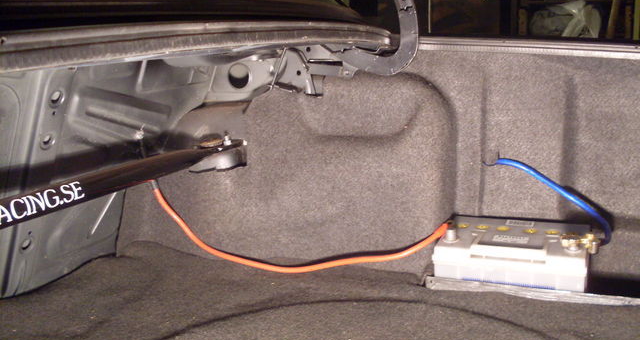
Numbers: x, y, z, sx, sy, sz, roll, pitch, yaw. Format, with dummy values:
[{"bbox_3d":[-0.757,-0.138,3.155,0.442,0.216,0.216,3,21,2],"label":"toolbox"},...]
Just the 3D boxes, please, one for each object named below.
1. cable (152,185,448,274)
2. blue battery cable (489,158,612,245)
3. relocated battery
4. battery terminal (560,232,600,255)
[{"bbox_3d":[-0.064,0.132,1.569,0.700,0.170,0.110,2,15,23],"label":"cable"},{"bbox_3d":[0.454,0.063,1.411,0.250,0.135,0.140,2,15,23],"label":"blue battery cable"},{"bbox_3d":[0.399,0.209,1.445,0.284,0.178,0.172,2,15,23],"label":"relocated battery"},{"bbox_3d":[0.495,0.141,1.342,0.072,0.037,0.046,2,15,23],"label":"battery terminal"}]

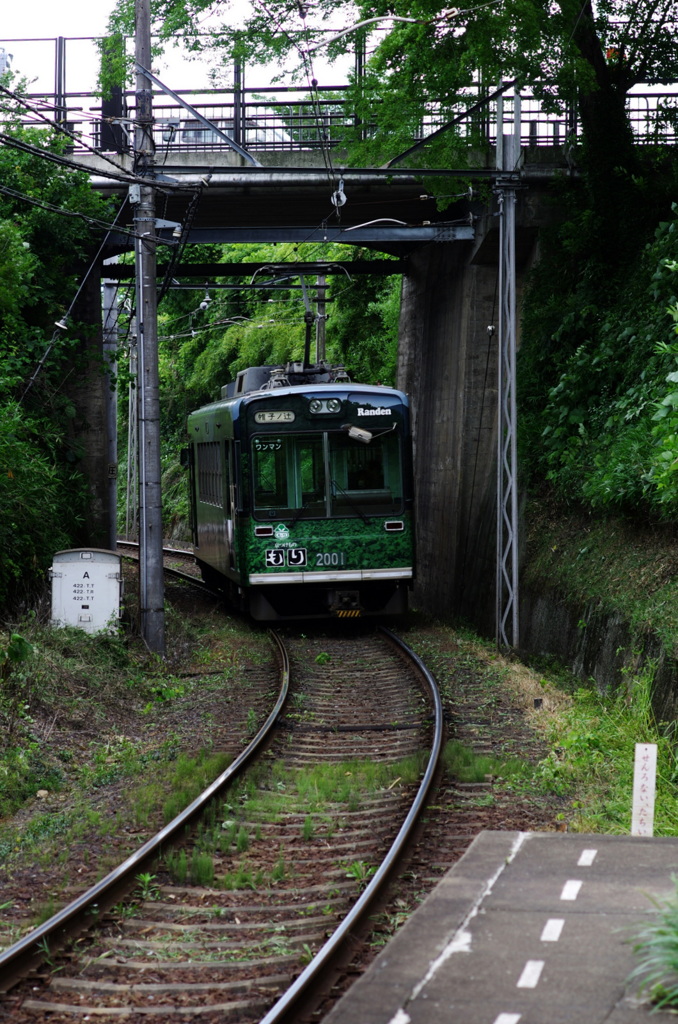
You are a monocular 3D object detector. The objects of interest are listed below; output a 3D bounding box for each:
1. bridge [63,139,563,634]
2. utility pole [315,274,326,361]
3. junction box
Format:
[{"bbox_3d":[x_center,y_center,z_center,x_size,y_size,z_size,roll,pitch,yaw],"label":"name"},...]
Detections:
[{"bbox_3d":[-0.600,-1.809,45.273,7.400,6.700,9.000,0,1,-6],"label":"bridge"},{"bbox_3d":[-0.360,-1.968,59.473,0.230,6.200,0.230,0,1,0],"label":"utility pole"},{"bbox_3d":[-3.140,0.984,37.026,0.880,1.090,0.550,0,1,-2],"label":"junction box"}]

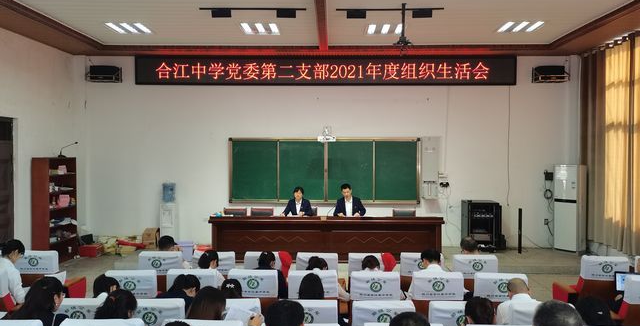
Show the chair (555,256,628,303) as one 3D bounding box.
[{"bbox_3d":[3.000,1.484,5.361,0.600,0.970,0.620,0,1,2],"label":"chair"}]

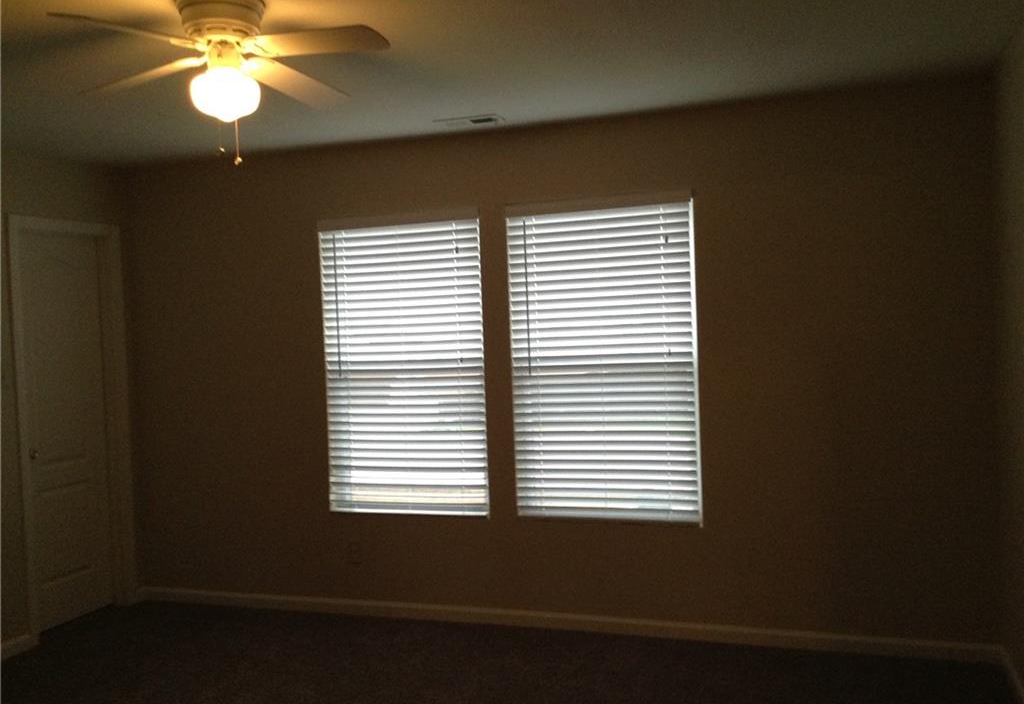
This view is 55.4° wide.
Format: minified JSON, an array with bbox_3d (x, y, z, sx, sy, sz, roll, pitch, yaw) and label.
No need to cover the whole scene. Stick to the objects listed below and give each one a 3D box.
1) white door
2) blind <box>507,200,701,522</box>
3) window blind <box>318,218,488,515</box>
[{"bbox_3d":[-2.373,0.391,5.122,0.045,2.041,0.600,-2,2,19],"label":"white door"},{"bbox_3d":[0.423,0.054,4.565,0.889,1.475,0.060,-2,2,19],"label":"blind"},{"bbox_3d":[-0.552,0.082,4.908,0.882,1.475,0.060,-2,2,19],"label":"window blind"}]

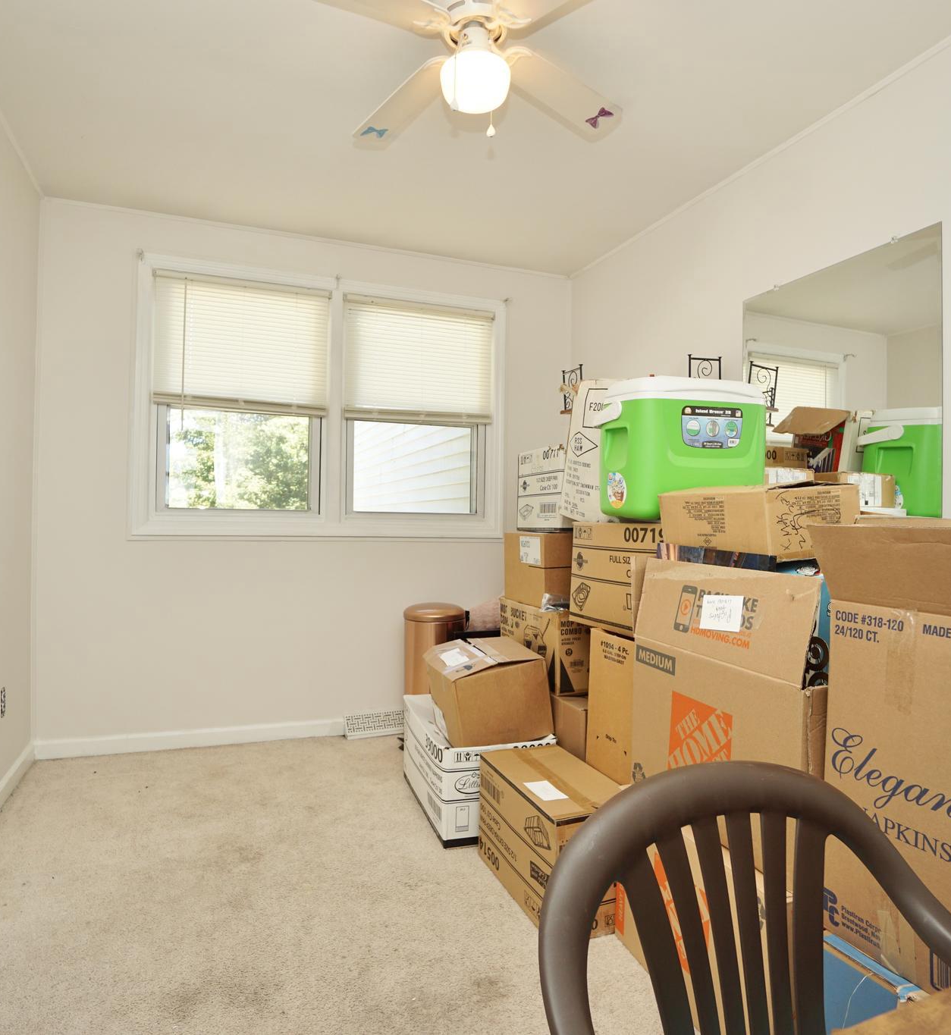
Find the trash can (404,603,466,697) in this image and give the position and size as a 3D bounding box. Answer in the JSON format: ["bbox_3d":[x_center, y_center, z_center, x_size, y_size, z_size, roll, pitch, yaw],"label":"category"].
[{"bbox_3d":[-0.196,0.755,3.081,0.325,0.685,0.295,1,1,-11],"label":"trash can"}]

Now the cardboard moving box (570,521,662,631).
[{"bbox_3d":[0.604,0.192,2.062,0.380,0.335,0.500,1,1,-23],"label":"cardboard moving box"}]

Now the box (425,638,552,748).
[{"bbox_3d":[0.042,0.663,2.459,0.345,0.288,0.378,-9,5,-19],"label":"box"}]

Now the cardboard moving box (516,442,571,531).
[{"bbox_3d":[0.424,-0.101,2.494,0.400,0.300,0.370,1,0,-21],"label":"cardboard moving box"}]

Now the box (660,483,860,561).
[{"bbox_3d":[0.657,0.012,1.556,0.260,0.138,0.360,1,0,-22],"label":"box"}]

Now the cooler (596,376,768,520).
[{"bbox_3d":[0.630,-0.196,2.043,0.410,0.420,0.345,1,0,-14],"label":"cooler"}]

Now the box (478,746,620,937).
[{"bbox_3d":[0.247,0.960,1.981,0.299,0.329,0.480,1,1,-24],"label":"box"}]

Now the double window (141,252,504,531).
[{"bbox_3d":[-0.694,-0.528,3.204,1.770,1.270,0.090,1,0,-18],"label":"double window"}]

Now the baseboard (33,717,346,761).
[{"bbox_3d":[-1.282,1.031,3.024,1.342,0.083,0.020,1,1,-19],"label":"baseboard"}]

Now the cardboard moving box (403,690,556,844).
[{"bbox_3d":[-0.011,0.930,2.501,0.400,0.325,0.646,1,0,-18],"label":"cardboard moving box"}]

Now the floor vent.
[{"bbox_3d":[-0.454,1.028,3.260,0.400,0.115,0.060,1,0,-18],"label":"floor vent"}]

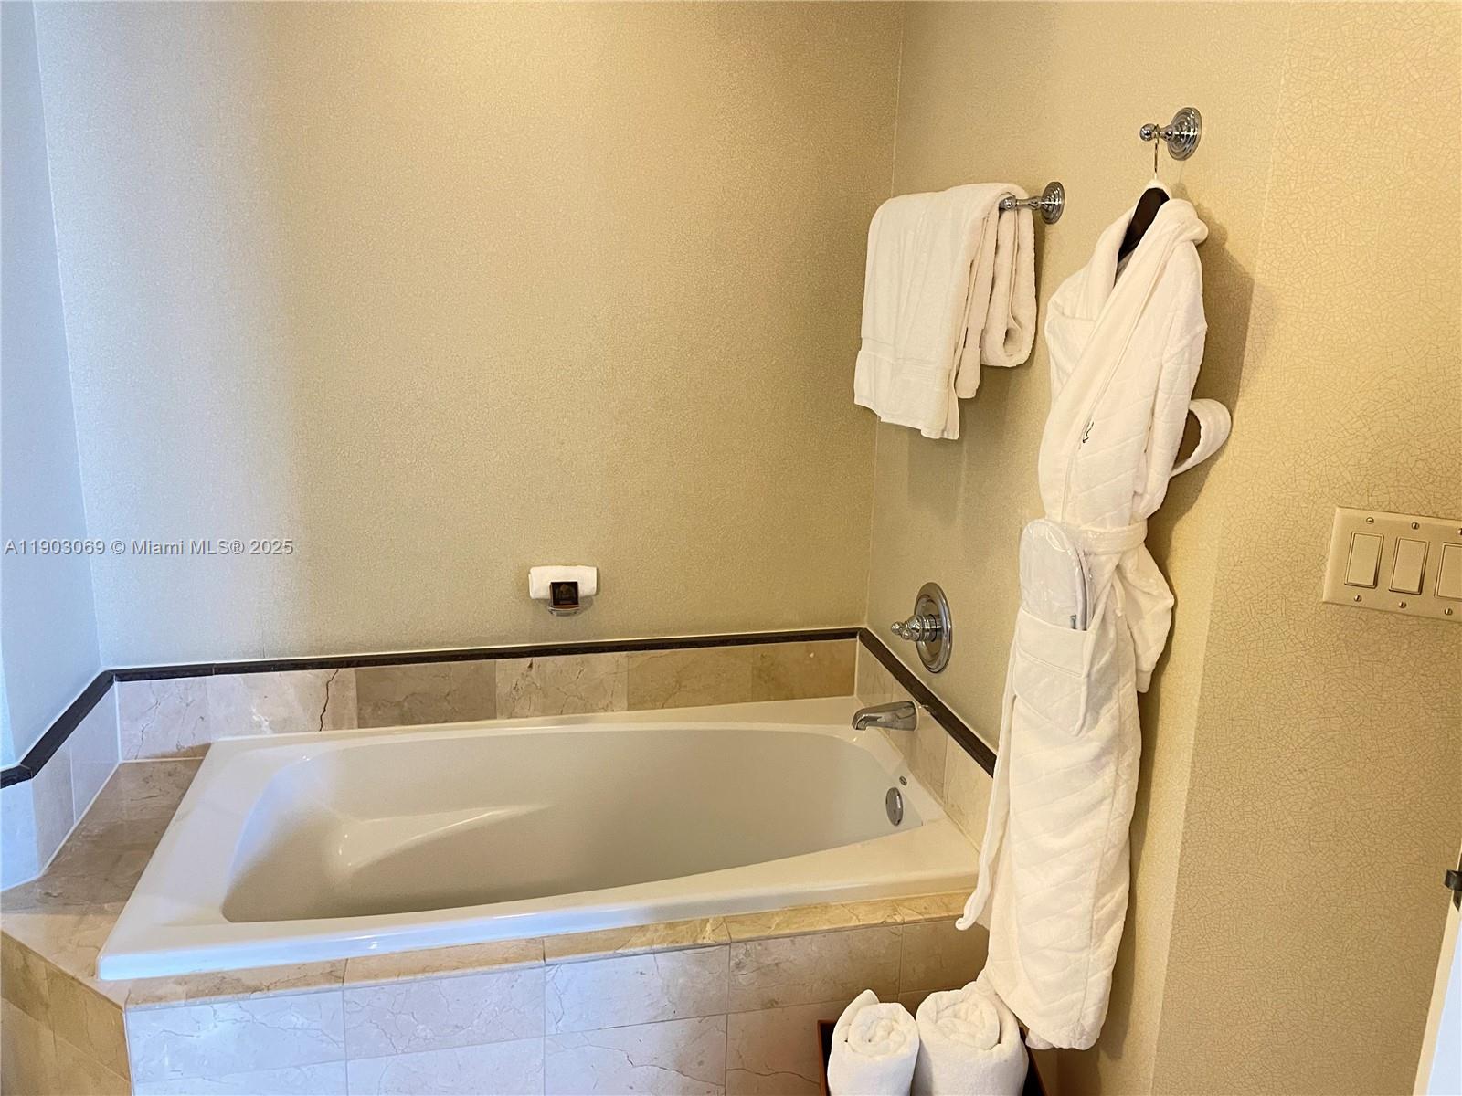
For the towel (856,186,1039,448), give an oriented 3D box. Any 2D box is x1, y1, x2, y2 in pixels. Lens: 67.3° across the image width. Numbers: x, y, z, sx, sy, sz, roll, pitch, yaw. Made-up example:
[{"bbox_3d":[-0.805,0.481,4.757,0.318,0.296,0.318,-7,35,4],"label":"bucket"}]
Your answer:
[{"bbox_3d":[0.383,-0.435,2.020,0.140,0.410,0.520,-2,14,-12],"label":"towel"}]

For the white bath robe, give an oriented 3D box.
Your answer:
[{"bbox_3d":[0.478,0.127,1.529,0.170,1.180,0.340,-5,15,-23],"label":"white bath robe"}]

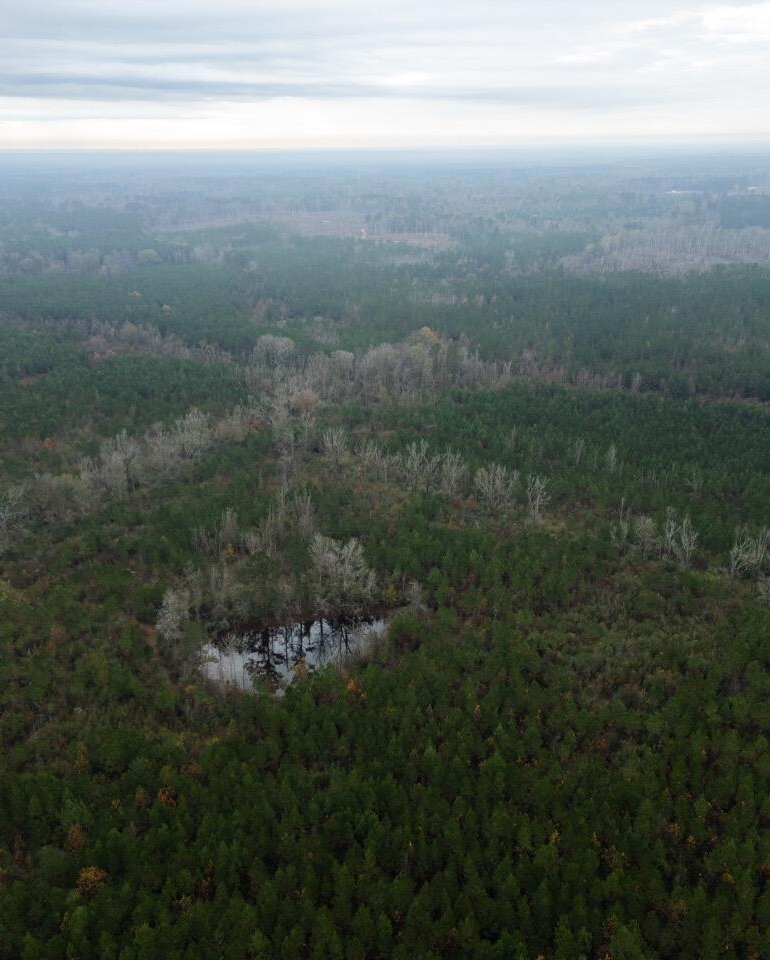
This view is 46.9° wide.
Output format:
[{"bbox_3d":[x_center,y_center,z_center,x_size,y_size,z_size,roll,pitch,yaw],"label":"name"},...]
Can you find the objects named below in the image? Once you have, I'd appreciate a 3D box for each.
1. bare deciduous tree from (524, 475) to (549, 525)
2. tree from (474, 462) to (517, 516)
[{"bbox_3d":[38.993,5.031,226.135,6.490,13.150,6.170,0,20,0],"label":"bare deciduous tree"},{"bbox_3d":[29.224,2.293,232.279,11.290,14.010,10.720,0,20,0],"label":"tree"}]

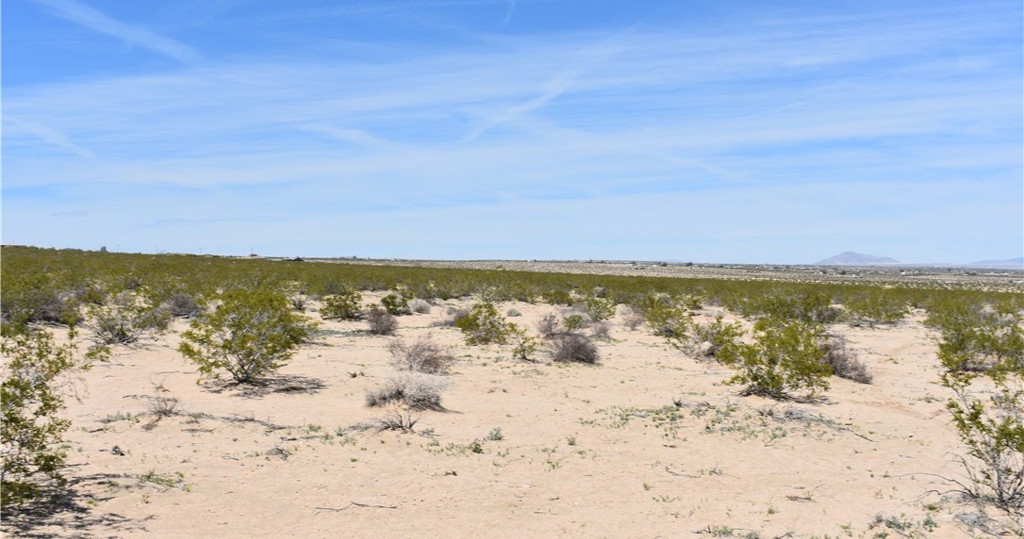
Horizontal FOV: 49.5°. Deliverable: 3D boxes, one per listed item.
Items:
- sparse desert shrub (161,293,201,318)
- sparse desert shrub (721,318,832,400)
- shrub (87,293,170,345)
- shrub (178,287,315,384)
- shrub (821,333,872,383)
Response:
[{"bbox_3d":[-9.306,1.007,31.244,1.183,0.662,1.005,0,0,0],"label":"sparse desert shrub"},{"bbox_3d":[3.353,1.095,14.045,1.418,0.924,1.276,0,0,0],"label":"sparse desert shrub"},{"bbox_3d":[-7.071,0.923,20.481,1.495,0.923,1.346,1,0,0],"label":"shrub"},{"bbox_3d":[-3.568,0.863,14.957,1.820,1.241,1.638,0,0,0],"label":"shrub"},{"bbox_3d":[4.724,1.235,15.751,0.795,0.653,0.716,0,0,0],"label":"shrub"}]

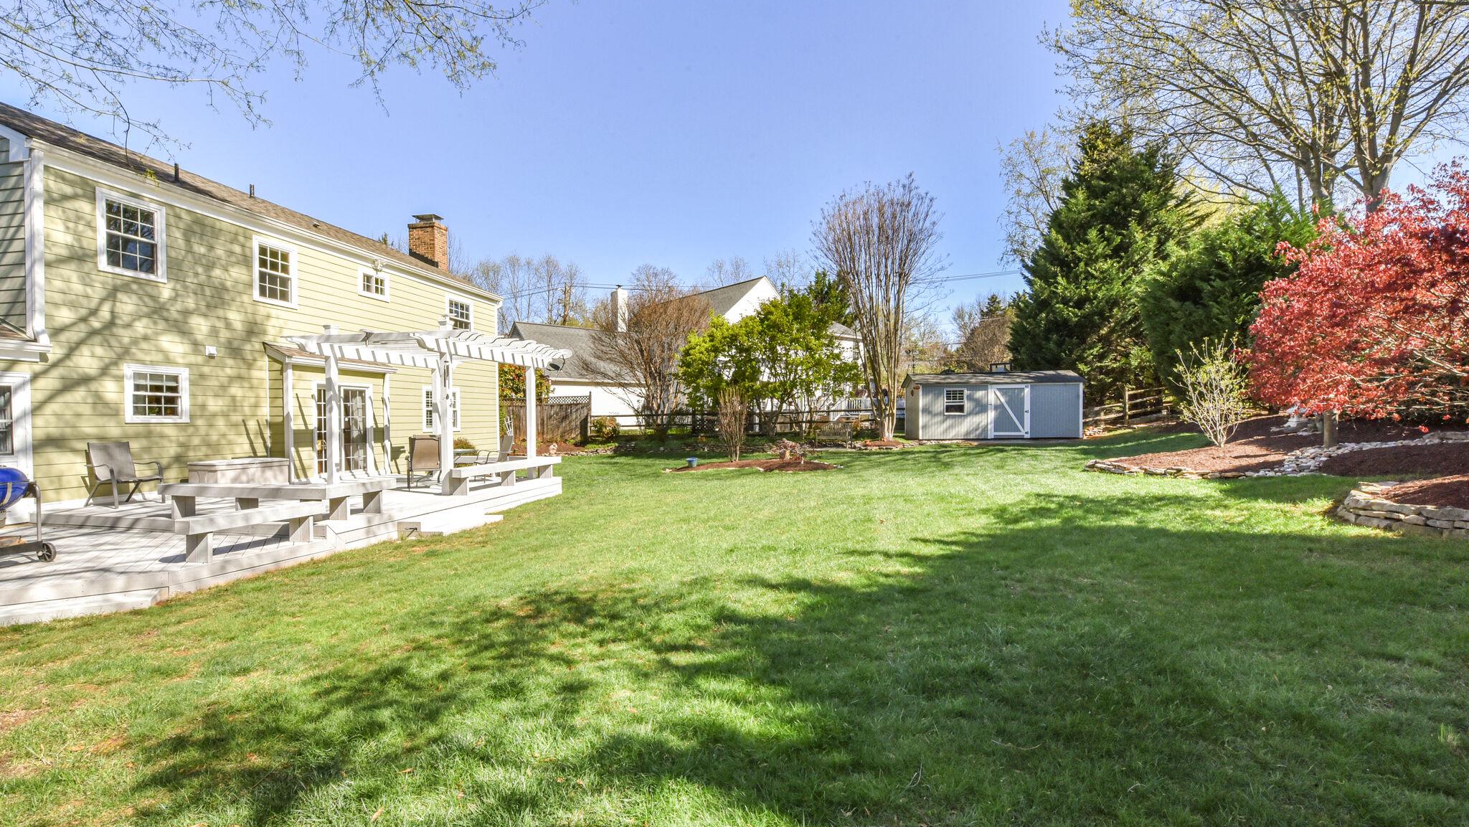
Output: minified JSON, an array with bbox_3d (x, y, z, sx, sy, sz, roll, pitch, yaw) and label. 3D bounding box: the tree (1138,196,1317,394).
[{"bbox_3d":[17.777,-4.056,20.525,5.430,7.820,5.430,-1,0,0],"label":"tree"}]

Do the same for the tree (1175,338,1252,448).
[{"bbox_3d":[11.734,-0.506,14.003,1.640,2.670,1.640,-1,0,0],"label":"tree"}]

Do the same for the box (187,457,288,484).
[{"bbox_3d":[-8.966,1.148,10.394,0.680,0.570,1.250,-1,0,14],"label":"box"}]

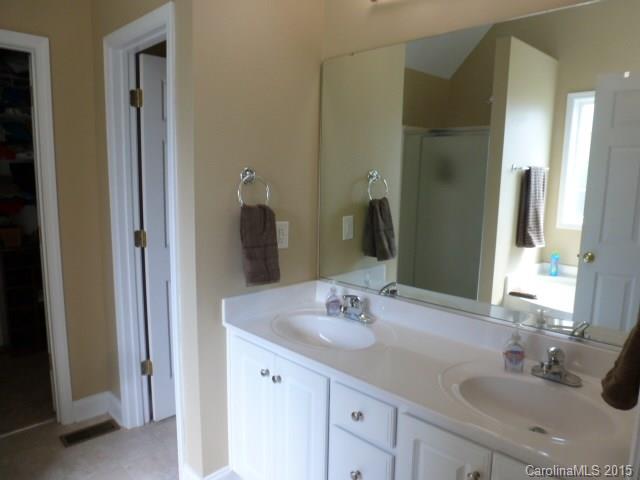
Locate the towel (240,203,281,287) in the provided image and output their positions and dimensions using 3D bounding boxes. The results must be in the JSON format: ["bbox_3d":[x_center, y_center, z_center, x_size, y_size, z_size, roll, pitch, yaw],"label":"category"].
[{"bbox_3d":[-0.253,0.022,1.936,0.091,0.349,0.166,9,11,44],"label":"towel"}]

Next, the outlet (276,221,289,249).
[{"bbox_3d":[-0.167,-0.021,2.091,0.010,0.125,0.076,9,11,44],"label":"outlet"}]

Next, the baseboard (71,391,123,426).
[{"bbox_3d":[-1.256,0.981,2.499,0.192,0.141,0.192,9,11,44],"label":"baseboard"}]

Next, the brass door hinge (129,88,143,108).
[{"bbox_3d":[-0.944,-0.734,2.285,0.038,0.090,0.048,9,11,44],"label":"brass door hinge"}]

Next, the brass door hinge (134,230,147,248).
[{"bbox_3d":[-0.958,0.001,2.385,0.038,0.089,0.048,9,11,44],"label":"brass door hinge"}]

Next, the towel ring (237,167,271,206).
[{"bbox_3d":[-0.286,-0.219,1.900,0.061,0.181,0.167,9,11,44],"label":"towel ring"}]

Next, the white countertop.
[{"bbox_3d":[0.317,0.375,1.584,1.489,0.137,0.582,9,11,44],"label":"white countertop"}]

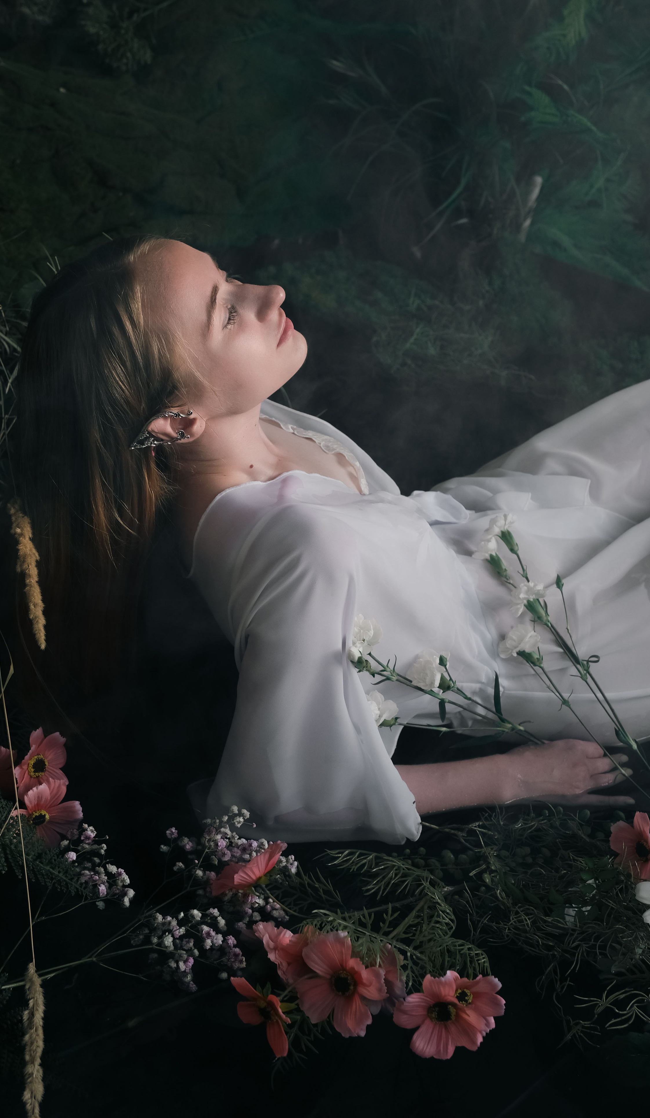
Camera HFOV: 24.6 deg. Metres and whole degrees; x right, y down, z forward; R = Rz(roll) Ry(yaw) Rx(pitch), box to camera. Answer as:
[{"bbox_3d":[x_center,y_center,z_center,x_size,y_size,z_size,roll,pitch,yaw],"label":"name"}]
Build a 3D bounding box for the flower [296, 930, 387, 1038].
[{"bbox_3d":[0.014,0.353,1.240,0.078,0.030,0.086,6,78,7],"label":"flower"}]

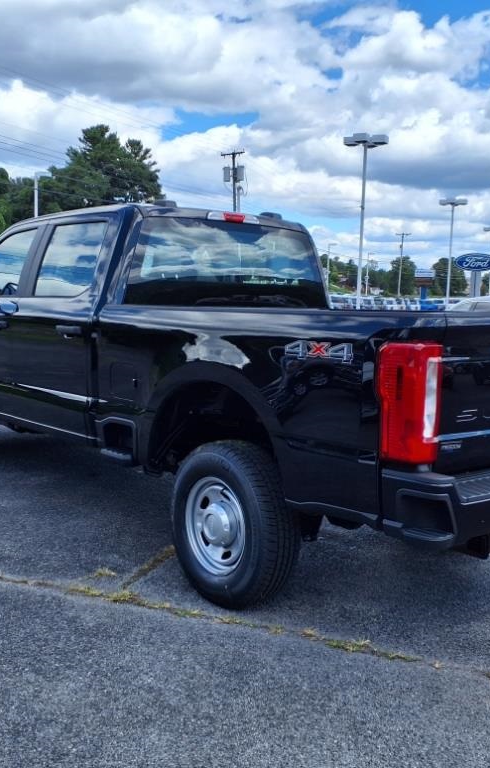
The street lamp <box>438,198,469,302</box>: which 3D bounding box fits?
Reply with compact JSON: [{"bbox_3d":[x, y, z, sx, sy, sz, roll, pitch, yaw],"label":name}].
[{"bbox_3d":[12.835,-7.545,49.998,1.720,7.900,1.720,4,7,24],"label":"street lamp"}]

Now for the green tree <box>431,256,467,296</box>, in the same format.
[{"bbox_3d":[38.406,-19.907,150.000,6.600,8.000,6.600,2,6,0],"label":"green tree"}]

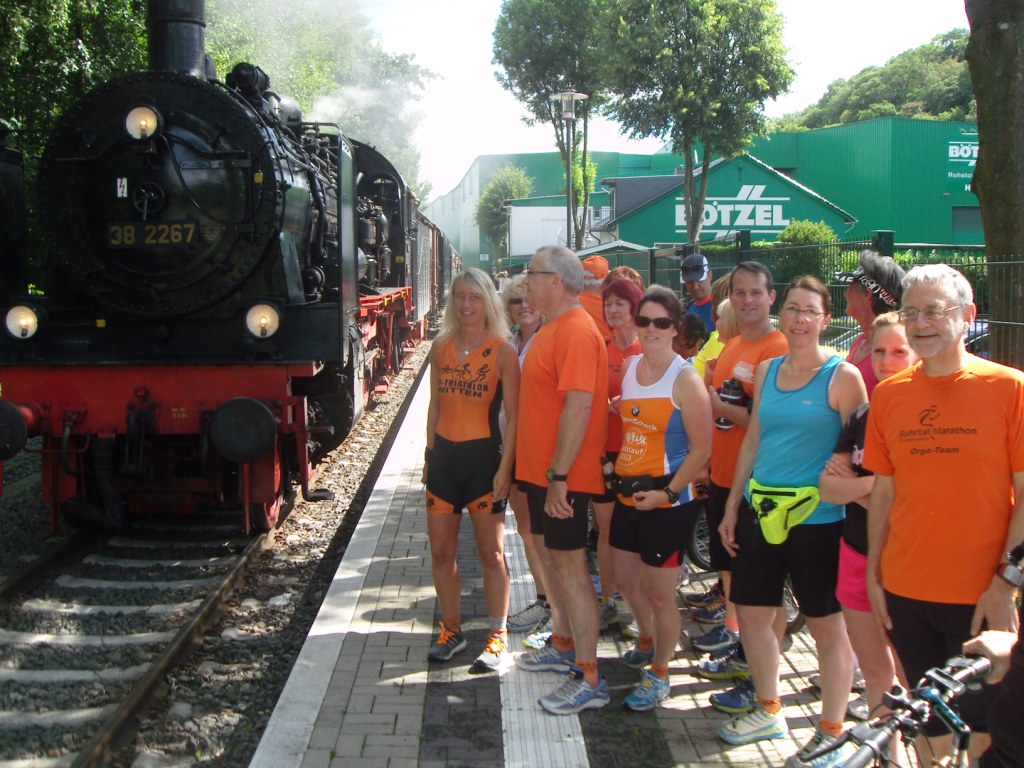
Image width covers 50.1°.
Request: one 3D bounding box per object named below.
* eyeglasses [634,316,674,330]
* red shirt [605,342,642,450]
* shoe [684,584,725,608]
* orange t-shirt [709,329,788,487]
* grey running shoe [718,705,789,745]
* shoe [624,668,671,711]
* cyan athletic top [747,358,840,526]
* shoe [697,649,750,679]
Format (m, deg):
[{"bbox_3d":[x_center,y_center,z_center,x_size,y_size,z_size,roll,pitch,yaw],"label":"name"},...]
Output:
[{"bbox_3d":[0.568,-0.239,4.330,0.150,0.050,0.145,3,7,30],"label":"eyeglasses"},{"bbox_3d":[0.508,0.049,5.120,0.460,0.560,0.260,2,6,17],"label":"red shirt"},{"bbox_3d":[1.028,1.079,5.607,0.275,0.110,0.100,-1,6,-5],"label":"shoe"},{"bbox_3d":[1.044,0.110,4.729,0.280,0.690,0.480,-5,8,-40],"label":"orange t-shirt"},{"bbox_3d":[0.904,1.246,4.051,0.265,0.115,0.100,-2,6,-18],"label":"grey running shoe"},{"bbox_3d":[0.553,1.211,4.399,0.100,0.110,0.265,6,9,45],"label":"shoe"},{"bbox_3d":[1.009,0.193,3.883,0.360,0.610,0.250,3,7,29],"label":"cyan athletic top"},{"bbox_3d":[0.928,1.184,4.632,0.280,0.110,0.100,-1,6,-3],"label":"shoe"}]

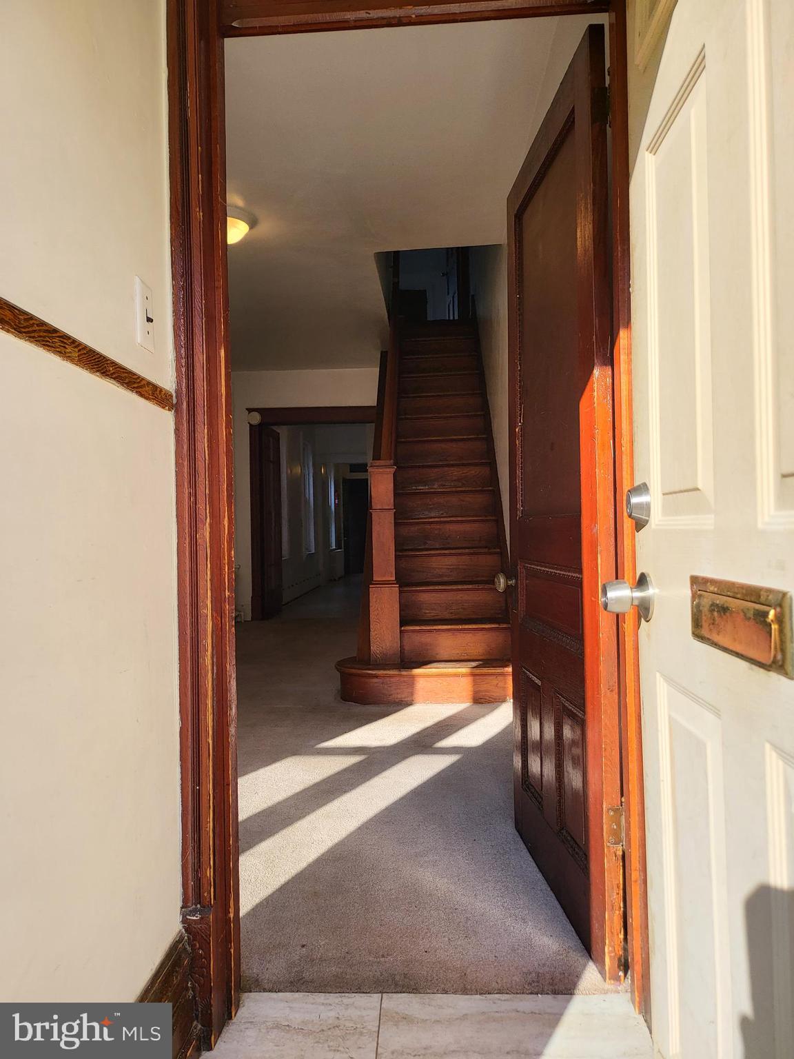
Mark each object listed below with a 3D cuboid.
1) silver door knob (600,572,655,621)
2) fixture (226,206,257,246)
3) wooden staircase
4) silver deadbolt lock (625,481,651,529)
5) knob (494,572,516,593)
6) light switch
[{"bbox_3d":[0.335,0.099,1.071,0.064,0.072,0.072,-1,-1,3],"label":"silver door knob"},{"bbox_3d":[-1.019,-1.792,4.400,0.370,0.140,0.370,-1,-1,3],"label":"fixture"},{"bbox_3d":[0.227,-0.485,5.611,1.062,3.020,2.860,-1,-1,3],"label":"wooden staircase"},{"bbox_3d":[0.350,-0.038,1.071,0.026,0.062,0.062,-1,-1,3],"label":"silver deadbolt lock"},{"bbox_3d":[0.339,0.167,2.308,0.066,0.061,0.061,-1,-1,-4],"label":"knob"},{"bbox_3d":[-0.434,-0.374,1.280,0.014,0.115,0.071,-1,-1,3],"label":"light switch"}]

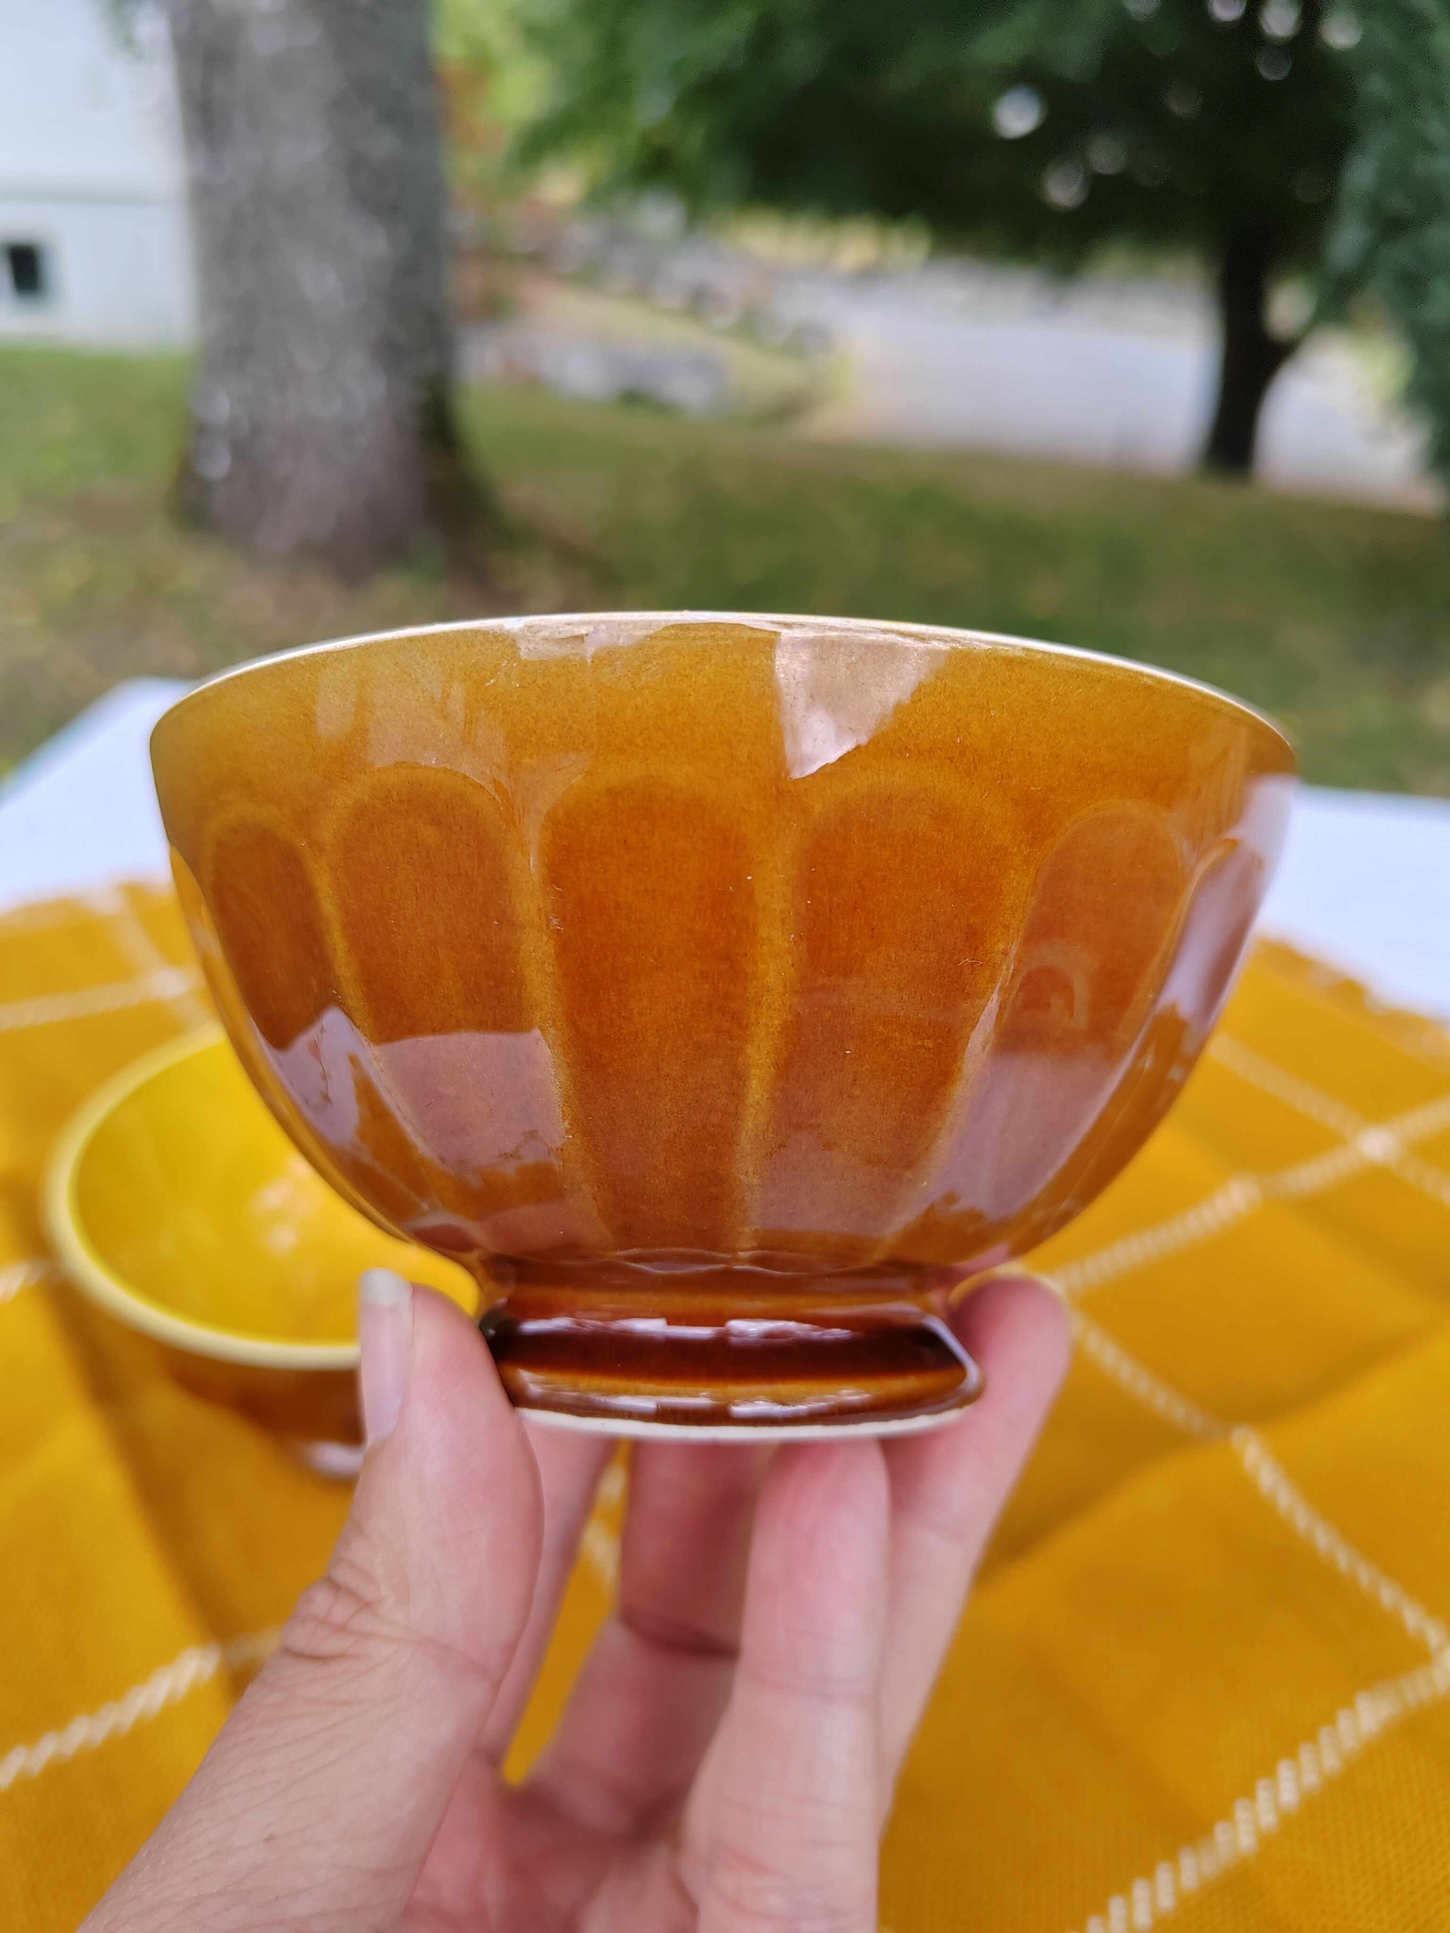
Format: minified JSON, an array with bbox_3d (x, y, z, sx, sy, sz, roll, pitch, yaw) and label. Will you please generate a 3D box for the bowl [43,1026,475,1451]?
[{"bbox_3d":[-0.096,0.081,0.387,0.137,0.081,0.137,6,31,-4],"label":"bowl"}]

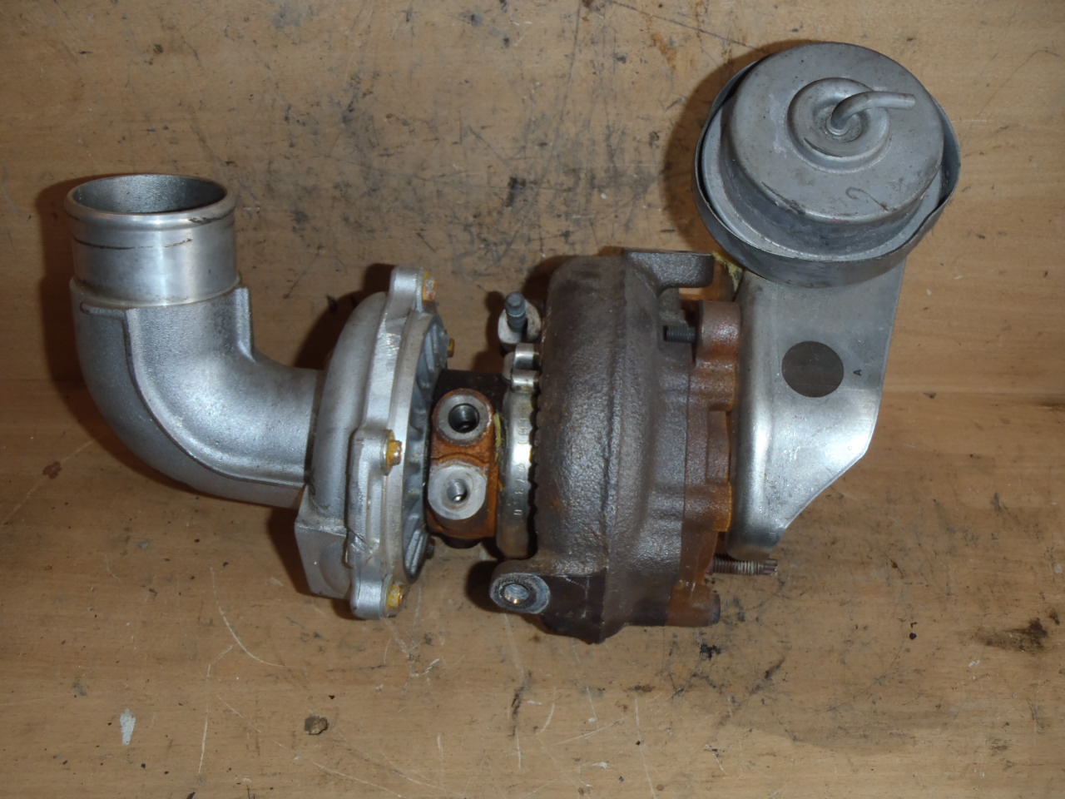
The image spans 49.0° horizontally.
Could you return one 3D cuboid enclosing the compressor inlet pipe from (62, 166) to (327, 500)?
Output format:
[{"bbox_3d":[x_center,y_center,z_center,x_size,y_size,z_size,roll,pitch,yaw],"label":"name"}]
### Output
[{"bbox_3d":[-0.123,-0.016,0.434,0.087,0.119,0.057,4,25,-2],"label":"compressor inlet pipe"}]

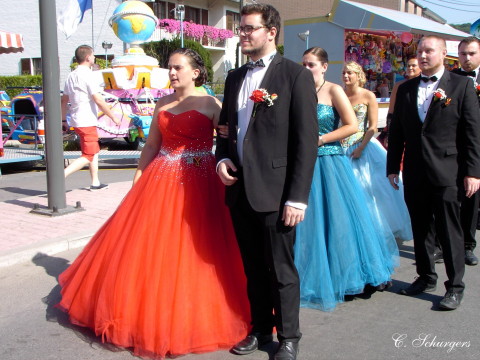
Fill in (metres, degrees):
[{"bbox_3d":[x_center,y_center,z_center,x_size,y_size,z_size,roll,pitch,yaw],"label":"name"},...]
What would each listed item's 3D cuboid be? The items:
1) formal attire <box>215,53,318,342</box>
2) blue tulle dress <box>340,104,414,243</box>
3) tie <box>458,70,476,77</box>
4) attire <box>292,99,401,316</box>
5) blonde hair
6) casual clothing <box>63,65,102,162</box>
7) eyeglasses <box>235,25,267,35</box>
[{"bbox_3d":[0.144,0.110,3.456,0.520,1.552,0.320,6,11,36],"label":"formal attire"},{"bbox_3d":[1.170,-0.075,5.705,0.780,1.193,0.840,7,11,39],"label":"blue tulle dress"},{"bbox_3d":[1.802,-0.843,5.052,0.125,0.055,0.045,4,10,28],"label":"tie"},{"bbox_3d":[0.671,0.117,4.449,0.780,1.278,0.840,7,12,41],"label":"attire"},{"bbox_3d":[1.005,-0.922,5.525,0.180,0.240,0.200,7,12,41],"label":"blonde hair"},{"bbox_3d":[-1.941,-0.826,7.864,0.400,1.178,0.470,-7,11,-39],"label":"casual clothing"},{"bbox_3d":[0.064,-0.763,3.252,0.135,0.045,0.140,-8,12,-41],"label":"eyeglasses"}]

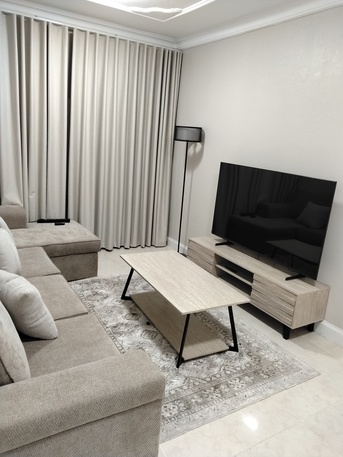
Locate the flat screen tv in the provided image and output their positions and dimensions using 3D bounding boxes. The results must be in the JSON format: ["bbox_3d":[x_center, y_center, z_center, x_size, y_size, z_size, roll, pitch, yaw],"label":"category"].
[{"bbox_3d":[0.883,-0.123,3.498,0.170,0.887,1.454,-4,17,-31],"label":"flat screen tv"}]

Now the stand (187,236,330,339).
[{"bbox_3d":[0.765,0.524,3.651,0.404,0.440,1.582,-4,17,-31],"label":"stand"}]

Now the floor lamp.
[{"bbox_3d":[0.161,-0.420,4.564,0.320,1.695,0.320,4,15,-1],"label":"floor lamp"}]

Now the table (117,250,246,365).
[{"bbox_3d":[0.038,0.612,3.072,0.583,0.452,1.196,-3,17,-28],"label":"table"}]

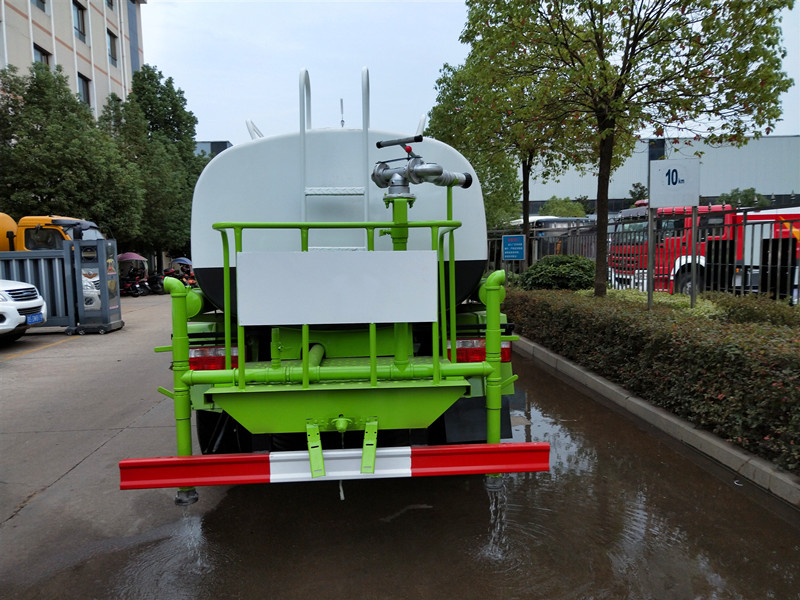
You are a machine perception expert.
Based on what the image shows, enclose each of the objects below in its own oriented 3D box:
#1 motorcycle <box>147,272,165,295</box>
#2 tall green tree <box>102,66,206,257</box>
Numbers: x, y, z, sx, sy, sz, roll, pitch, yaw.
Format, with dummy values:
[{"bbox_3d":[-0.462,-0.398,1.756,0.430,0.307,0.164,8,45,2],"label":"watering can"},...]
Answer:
[{"bbox_3d":[-9.571,-0.720,22.243,1.750,1.000,0.720,2,6,26],"label":"motorcycle"},{"bbox_3d":[-11.733,-5.653,27.006,4.600,9.980,4.600,-2,6,-6],"label":"tall green tree"}]

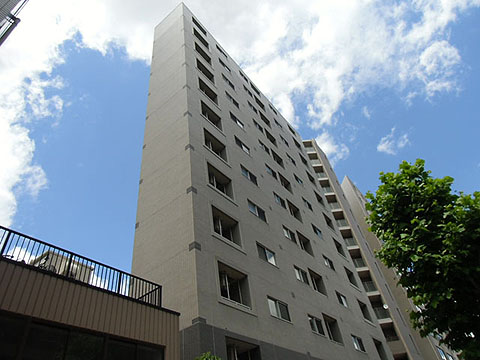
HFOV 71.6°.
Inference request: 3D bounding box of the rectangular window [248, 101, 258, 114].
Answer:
[{"bbox_3d":[1.186,-6.910,31.946,0.180,0.863,1.367,-33,-48,22],"label":"rectangular window"}]

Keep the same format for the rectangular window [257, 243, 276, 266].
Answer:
[{"bbox_3d":[1.373,3.881,17.056,0.150,0.875,1.716,-33,-48,22],"label":"rectangular window"}]

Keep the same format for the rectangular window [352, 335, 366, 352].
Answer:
[{"bbox_3d":[7.524,10.485,21.278,0.180,0.860,1.336,-33,-48,22],"label":"rectangular window"}]

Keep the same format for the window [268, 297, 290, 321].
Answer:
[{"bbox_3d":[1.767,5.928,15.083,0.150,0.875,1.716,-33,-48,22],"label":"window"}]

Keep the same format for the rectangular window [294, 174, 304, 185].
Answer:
[{"bbox_3d":[5.496,0.189,30.877,0.150,0.847,1.650,-33,-48,22],"label":"rectangular window"}]

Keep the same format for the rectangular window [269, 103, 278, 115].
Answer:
[{"bbox_3d":[3.934,-7.929,38.698,0.150,0.875,1.650,-33,-48,22],"label":"rectangular window"}]

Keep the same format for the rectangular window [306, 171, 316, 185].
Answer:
[{"bbox_3d":[7.714,0.013,35.992,0.300,1.320,1.779,-33,-48,22],"label":"rectangular window"}]

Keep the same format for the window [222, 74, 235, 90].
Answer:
[{"bbox_3d":[-1.076,-8.683,29.614,0.180,0.846,1.581,-33,-48,22],"label":"window"}]

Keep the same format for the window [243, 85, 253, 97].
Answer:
[{"bbox_3d":[0.774,-9.041,34.024,0.180,0.863,1.367,-33,-48,22],"label":"window"}]

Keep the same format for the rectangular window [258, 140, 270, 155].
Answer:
[{"bbox_3d":[2.008,-2.565,27.249,0.150,0.804,1.530,-33,-48,22],"label":"rectangular window"}]

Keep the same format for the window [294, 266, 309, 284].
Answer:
[{"bbox_3d":[3.615,5.661,19.686,0.180,0.863,1.367,-33,-48,22],"label":"window"}]

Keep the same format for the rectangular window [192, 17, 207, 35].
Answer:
[{"bbox_3d":[-3.917,-14.534,31.768,0.250,1.561,1.867,-33,-48,22],"label":"rectangular window"}]

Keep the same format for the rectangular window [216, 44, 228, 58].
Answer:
[{"bbox_3d":[-1.882,-12.853,33.680,0.180,0.846,1.581,-33,-48,22],"label":"rectangular window"}]

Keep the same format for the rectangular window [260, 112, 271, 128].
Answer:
[{"bbox_3d":[2.450,-6.008,33.438,0.250,1.451,1.553,-33,-48,22],"label":"rectangular window"}]

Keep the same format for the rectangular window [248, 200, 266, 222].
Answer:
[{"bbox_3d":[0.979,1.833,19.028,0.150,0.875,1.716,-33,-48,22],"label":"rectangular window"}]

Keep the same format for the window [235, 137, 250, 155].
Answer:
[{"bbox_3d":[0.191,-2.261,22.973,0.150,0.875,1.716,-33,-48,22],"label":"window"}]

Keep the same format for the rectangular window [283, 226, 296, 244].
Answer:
[{"bbox_3d":[3.214,3.584,21.712,0.180,0.863,1.367,-33,-48,22],"label":"rectangular window"}]

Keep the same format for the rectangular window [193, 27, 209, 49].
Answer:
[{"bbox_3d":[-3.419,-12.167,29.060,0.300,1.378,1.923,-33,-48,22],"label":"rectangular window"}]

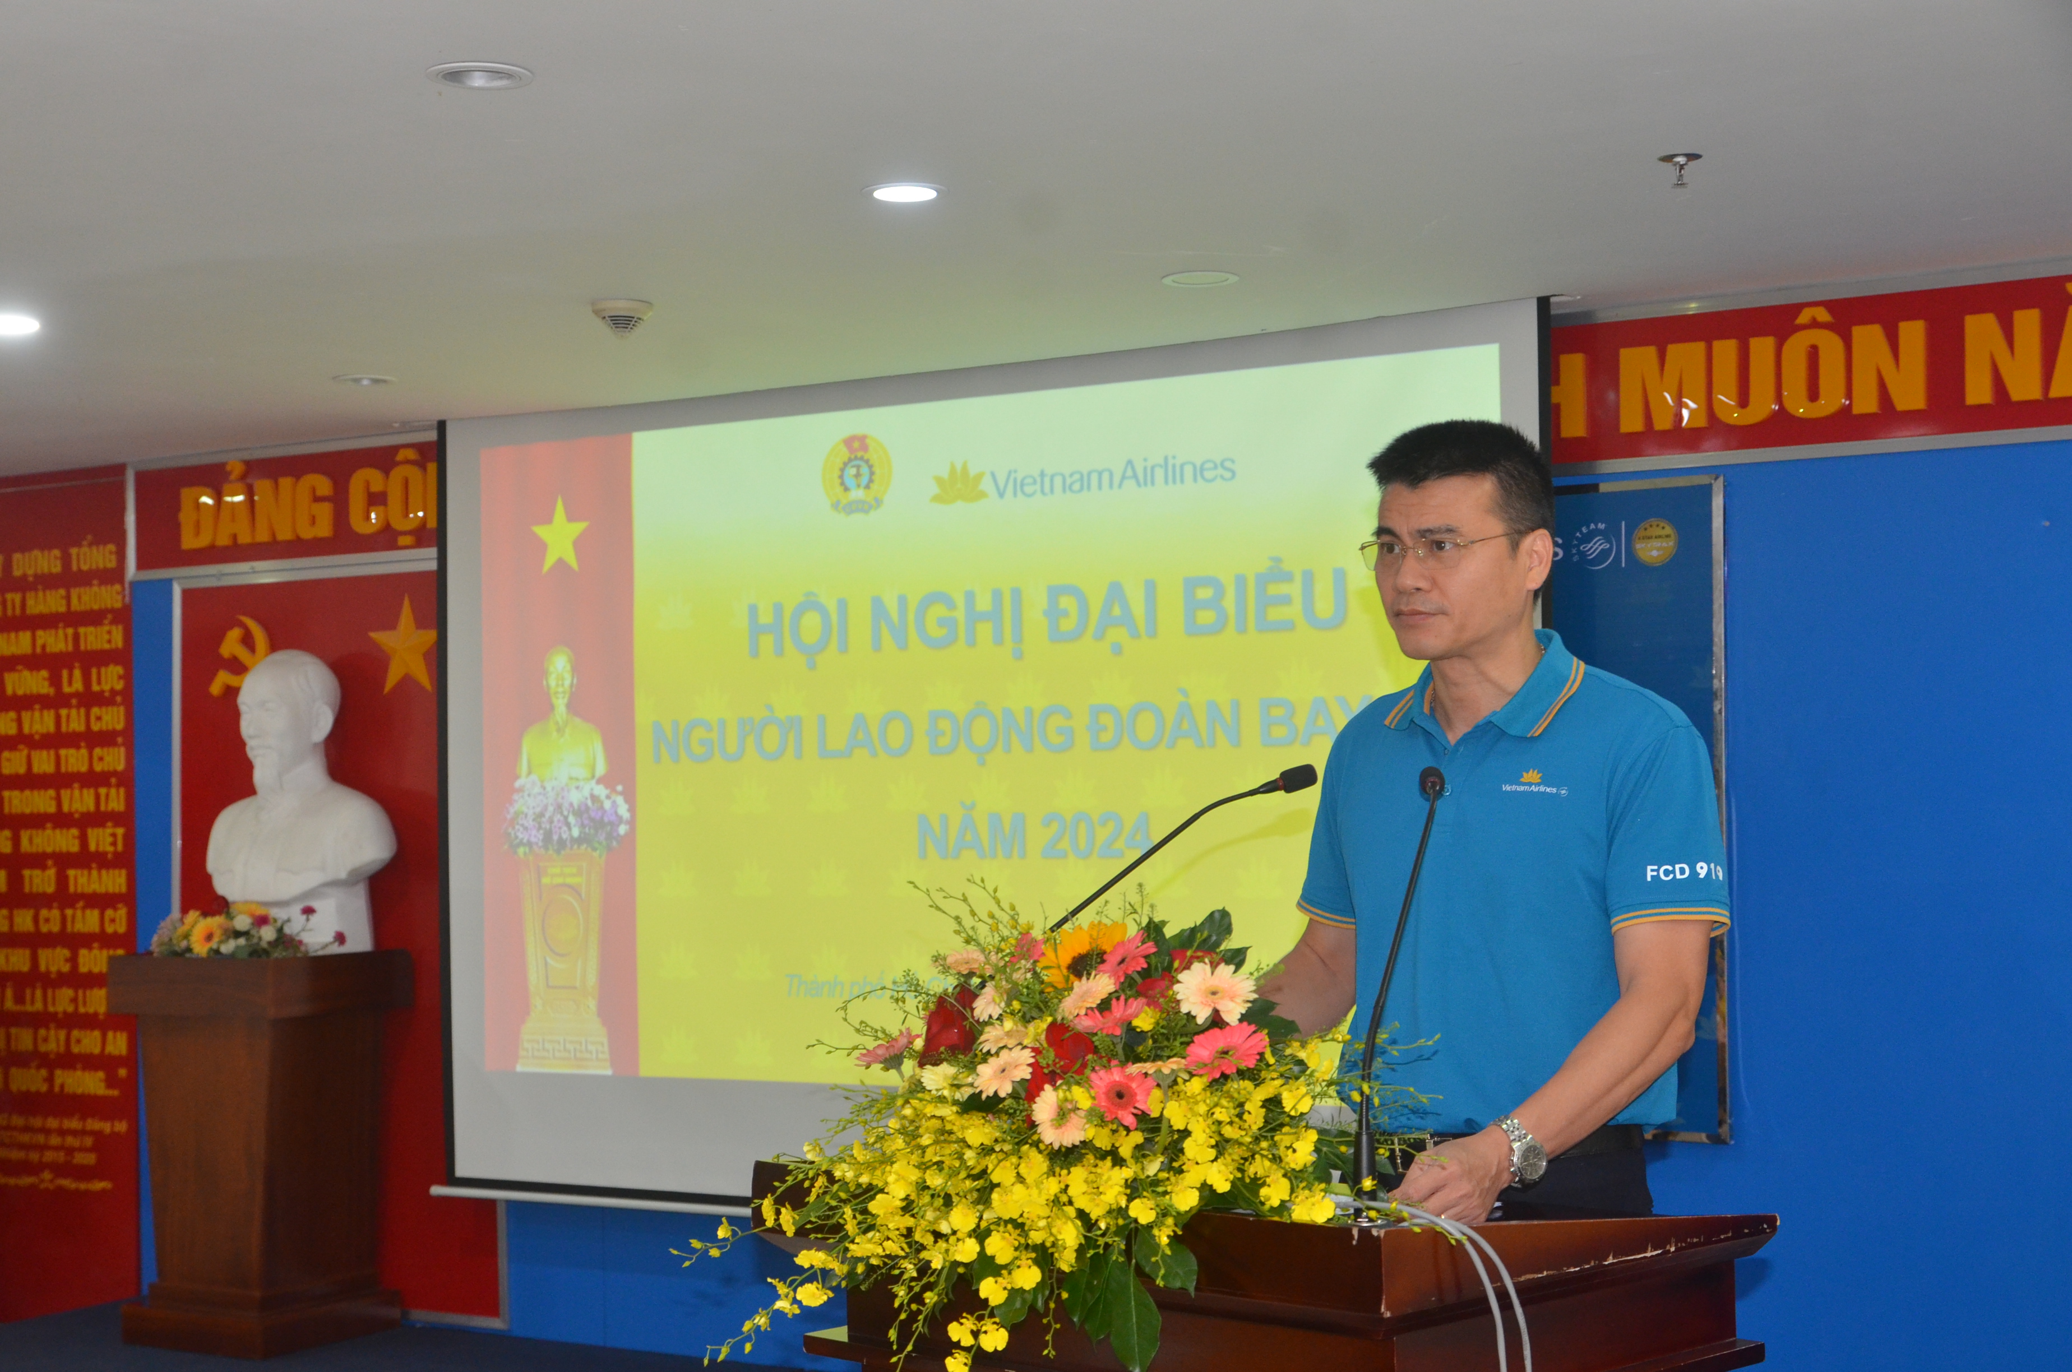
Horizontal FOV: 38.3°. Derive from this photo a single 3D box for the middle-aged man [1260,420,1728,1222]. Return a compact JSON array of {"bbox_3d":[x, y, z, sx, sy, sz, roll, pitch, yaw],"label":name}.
[{"bbox_3d":[0.420,0.590,2.941,0.530,1.724,0.500,-3,-3,41],"label":"middle-aged man"}]

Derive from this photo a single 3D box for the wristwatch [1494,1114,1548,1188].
[{"bbox_3d":[0.434,0.420,2.690,0.040,0.060,0.050,-31,25,-30],"label":"wristwatch"}]

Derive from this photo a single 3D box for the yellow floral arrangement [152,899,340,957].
[{"bbox_3d":[-2.034,0.618,7.650,0.440,0.160,0.230,-2,-3,32],"label":"yellow floral arrangement"}]

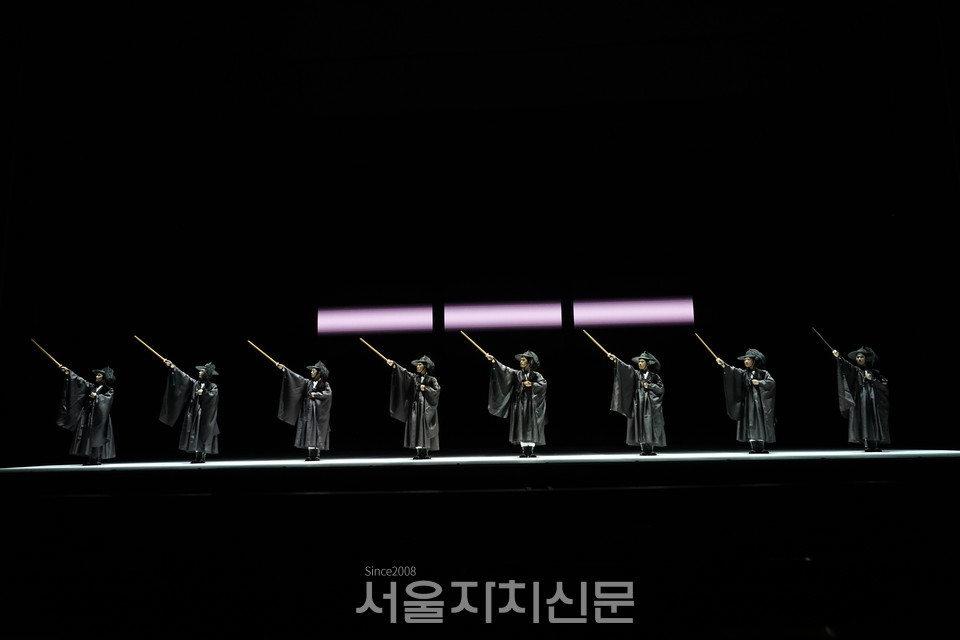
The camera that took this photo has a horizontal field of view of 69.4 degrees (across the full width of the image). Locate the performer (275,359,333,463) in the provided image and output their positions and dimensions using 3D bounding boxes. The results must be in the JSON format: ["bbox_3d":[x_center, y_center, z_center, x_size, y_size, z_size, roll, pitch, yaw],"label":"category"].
[{"bbox_3d":[-3.195,1.659,12.667,0.969,1.807,0.620,-5,-10,20],"label":"performer"}]

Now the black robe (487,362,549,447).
[{"bbox_3d":[0.680,1.486,12.422,0.998,1.524,0.580,-4,-9,18],"label":"black robe"}]

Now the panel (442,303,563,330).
[{"bbox_3d":[0.655,-0.120,19.972,3.380,0.747,0.120,-2,-8,4],"label":"panel"}]

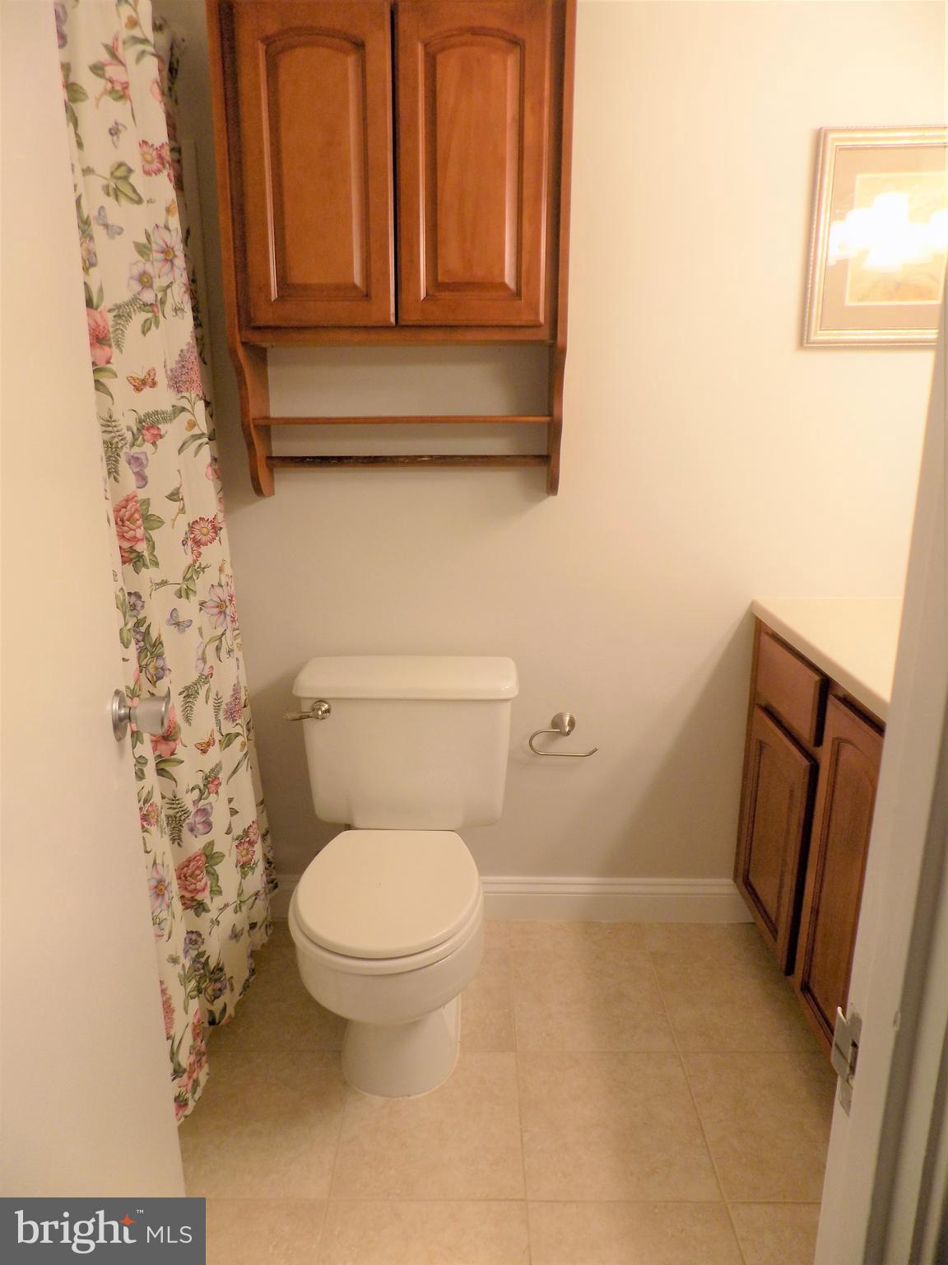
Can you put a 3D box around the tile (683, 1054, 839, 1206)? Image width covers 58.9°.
[{"bbox_3d":[0.577,0.895,1.538,0.326,0.010,0.329,0,15,0],"label":"tile"}]

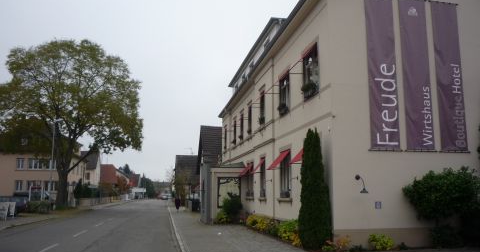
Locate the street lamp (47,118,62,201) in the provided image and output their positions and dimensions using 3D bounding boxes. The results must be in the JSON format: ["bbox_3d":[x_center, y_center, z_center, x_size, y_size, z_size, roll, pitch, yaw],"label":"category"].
[{"bbox_3d":[-16.221,3.455,39.244,0.950,8.050,0.300,1,-9,-10],"label":"street lamp"}]

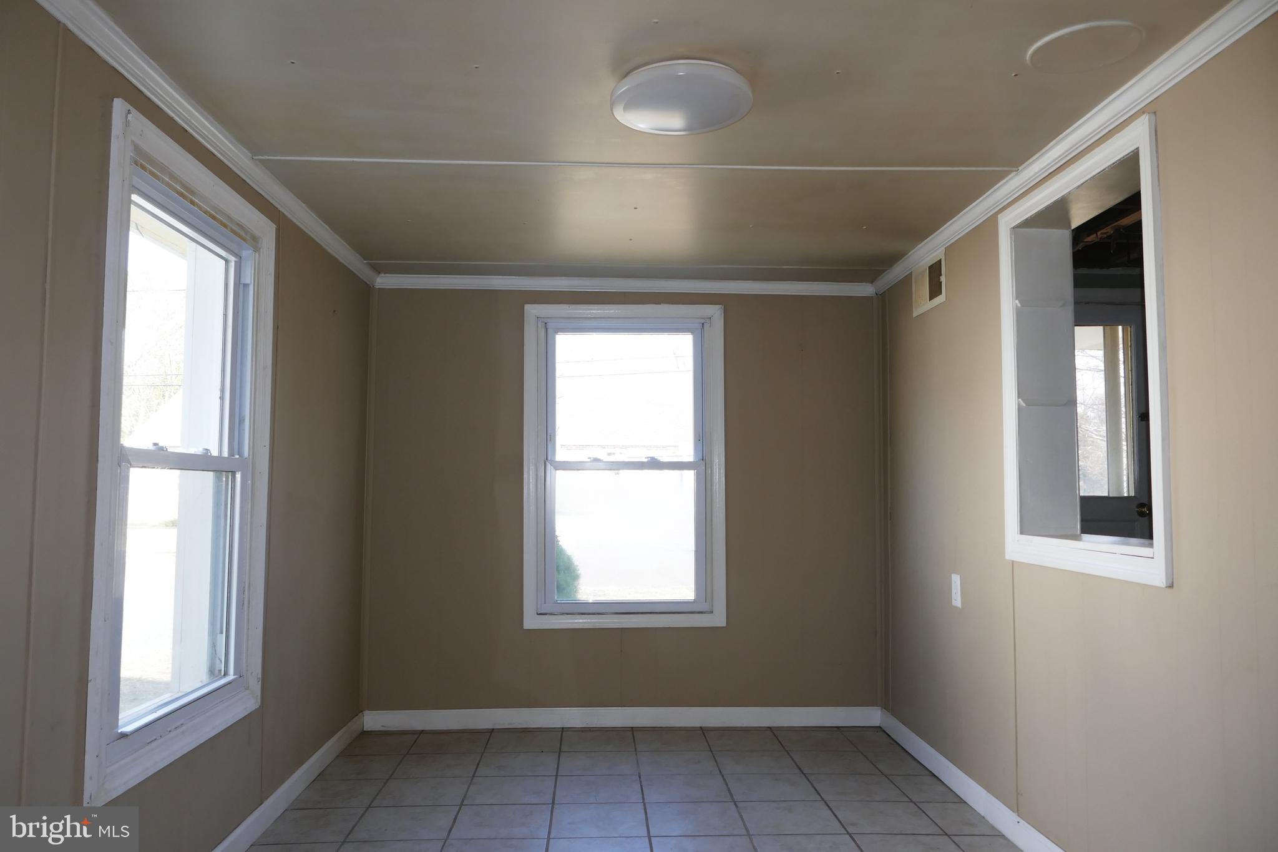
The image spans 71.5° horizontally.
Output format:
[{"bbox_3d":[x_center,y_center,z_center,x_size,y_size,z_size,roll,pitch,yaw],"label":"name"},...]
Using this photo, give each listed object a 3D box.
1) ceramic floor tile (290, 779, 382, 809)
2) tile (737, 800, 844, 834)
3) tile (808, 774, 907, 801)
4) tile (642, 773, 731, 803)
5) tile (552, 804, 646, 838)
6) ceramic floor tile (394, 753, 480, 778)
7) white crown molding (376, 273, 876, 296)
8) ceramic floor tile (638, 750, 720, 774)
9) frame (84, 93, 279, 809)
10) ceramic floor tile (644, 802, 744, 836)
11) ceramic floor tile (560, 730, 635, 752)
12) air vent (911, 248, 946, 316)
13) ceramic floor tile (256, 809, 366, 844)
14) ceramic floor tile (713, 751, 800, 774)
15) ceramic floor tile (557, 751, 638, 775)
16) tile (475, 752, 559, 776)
[{"bbox_3d":[-1.058,1.308,3.158,0.262,0.010,0.301,0,-4,-3],"label":"ceramic floor tile"},{"bbox_3d":[0.497,1.312,2.961,0.308,0.010,0.305,0,-4,-2],"label":"tile"},{"bbox_3d":[0.800,1.334,3.273,0.308,0.010,0.305,0,-4,-2],"label":"tile"},{"bbox_3d":[0.170,1.331,3.248,0.306,0.010,0.306,0,-4,-3],"label":"tile"},{"bbox_3d":[-0.130,1.293,2.899,0.305,0.010,0.301,0,-4,-3],"label":"tile"},{"bbox_3d":[-0.783,1.332,3.472,0.305,0.010,0.301,0,-4,-3],"label":"ceramic floor tile"},{"bbox_3d":[-0.051,-0.657,4.162,2.361,0.050,0.050,0,-4,-2],"label":"white crown molding"},{"bbox_3d":[0.156,1.354,3.557,0.306,0.010,0.306,0,-4,-3],"label":"ceramic floor tile"},{"bbox_3d":[-1.195,0.077,2.317,0.120,1.484,0.920,0,-4,-3],"label":"frame"},{"bbox_3d":[0.183,1.296,2.913,0.305,0.010,0.301,0,-4,-3],"label":"ceramic floor tile"},{"bbox_3d":[-0.174,1.374,3.851,0.306,0.010,0.306,0,-4,-3],"label":"ceramic floor tile"},{"bbox_3d":[1.156,-0.565,3.561,0.018,0.200,0.354,0,-4,-2],"label":"air vent"},{"bbox_3d":[-1.051,1.298,2.873,0.282,0.010,0.304,0,-4,-2],"label":"ceramic floor tile"},{"bbox_3d":[0.468,1.342,3.529,0.305,0.010,0.301,0,-4,-3],"label":"ceramic floor tile"},{"bbox_3d":[-0.161,1.347,3.528,0.308,0.010,0.304,0,-4,-2],"label":"ceramic floor tile"},{"bbox_3d":[-0.475,1.347,3.521,0.308,0.010,0.305,0,-4,-2],"label":"tile"}]

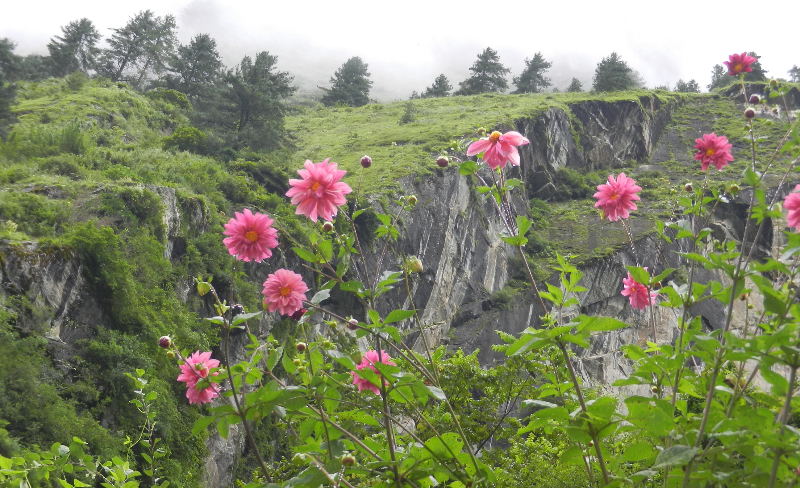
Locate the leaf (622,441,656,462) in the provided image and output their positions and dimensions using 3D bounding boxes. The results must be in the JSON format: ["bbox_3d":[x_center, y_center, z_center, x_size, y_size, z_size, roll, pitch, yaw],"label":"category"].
[{"bbox_3d":[0.440,0.383,2.900,0.059,0.041,0.045,0,-5,0],"label":"leaf"}]

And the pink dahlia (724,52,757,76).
[{"bbox_3d":[0.704,-0.371,3.250,0.068,0.062,0.050,-1,-27,6],"label":"pink dahlia"}]

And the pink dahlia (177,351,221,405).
[{"bbox_3d":[-0.385,0.255,3.000,0.092,0.100,0.055,2,-1,-24],"label":"pink dahlia"}]

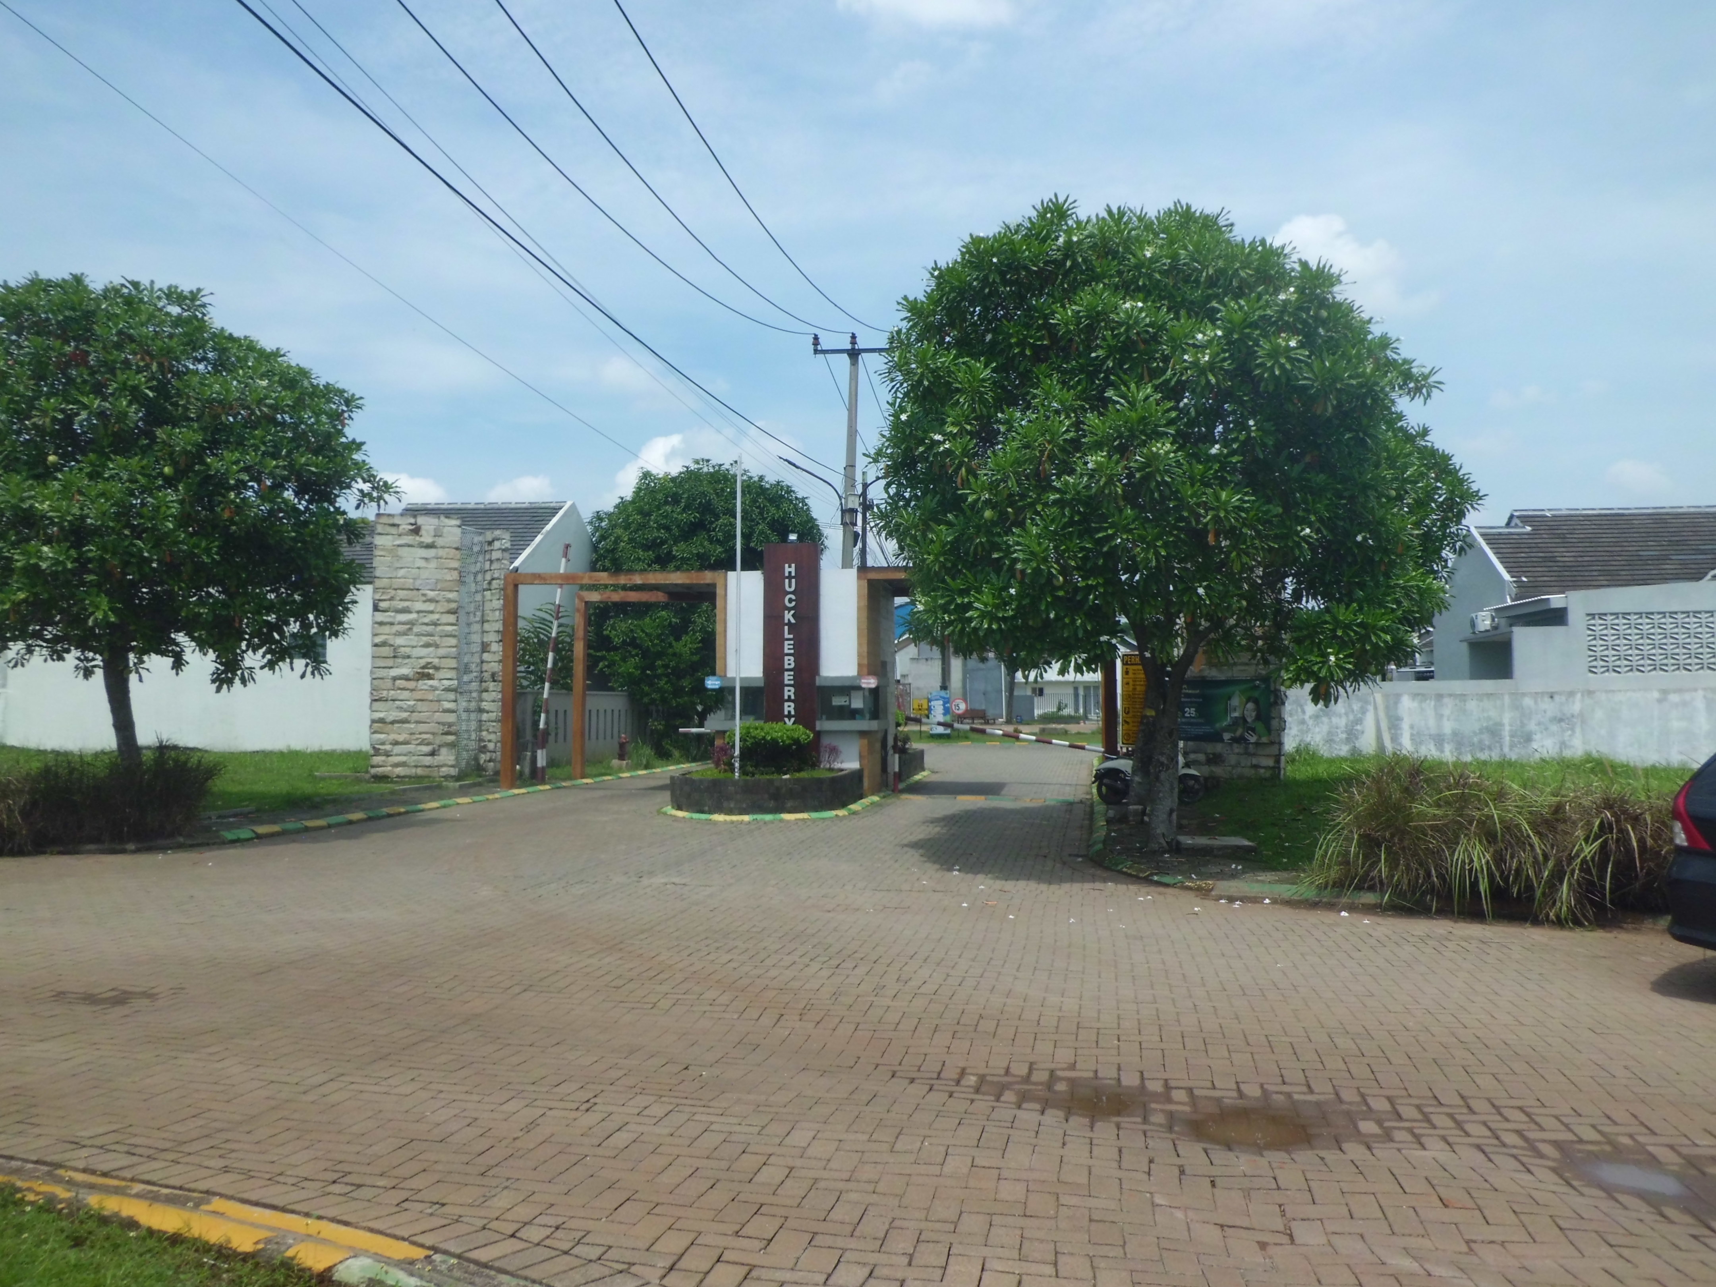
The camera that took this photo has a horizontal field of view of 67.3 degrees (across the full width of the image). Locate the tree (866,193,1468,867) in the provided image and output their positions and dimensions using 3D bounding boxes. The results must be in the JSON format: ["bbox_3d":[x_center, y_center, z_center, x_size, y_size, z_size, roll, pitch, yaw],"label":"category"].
[{"bbox_3d":[3.600,-1.333,14.598,6.700,7.200,6.500,0,-3,0],"label":"tree"}]

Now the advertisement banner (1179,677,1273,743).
[{"bbox_3d":[6.280,1.171,22.269,1.700,1.100,0.050,-1,-4,24],"label":"advertisement banner"}]

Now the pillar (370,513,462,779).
[{"bbox_3d":[-8.370,0.083,24.484,1.580,4.950,0.600,1,-3,-10],"label":"pillar"}]

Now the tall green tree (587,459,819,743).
[{"bbox_3d":[-4.570,-1.134,38.124,6.900,8.600,6.900,0,-3,0],"label":"tall green tree"}]

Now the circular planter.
[{"bbox_3d":[-1.380,2.271,19.754,2.700,0.530,3.400,0,-3,6],"label":"circular planter"}]

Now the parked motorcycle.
[{"bbox_3d":[4.640,2.013,20.319,1.850,1.050,0.700,1,-3,-12],"label":"parked motorcycle"}]

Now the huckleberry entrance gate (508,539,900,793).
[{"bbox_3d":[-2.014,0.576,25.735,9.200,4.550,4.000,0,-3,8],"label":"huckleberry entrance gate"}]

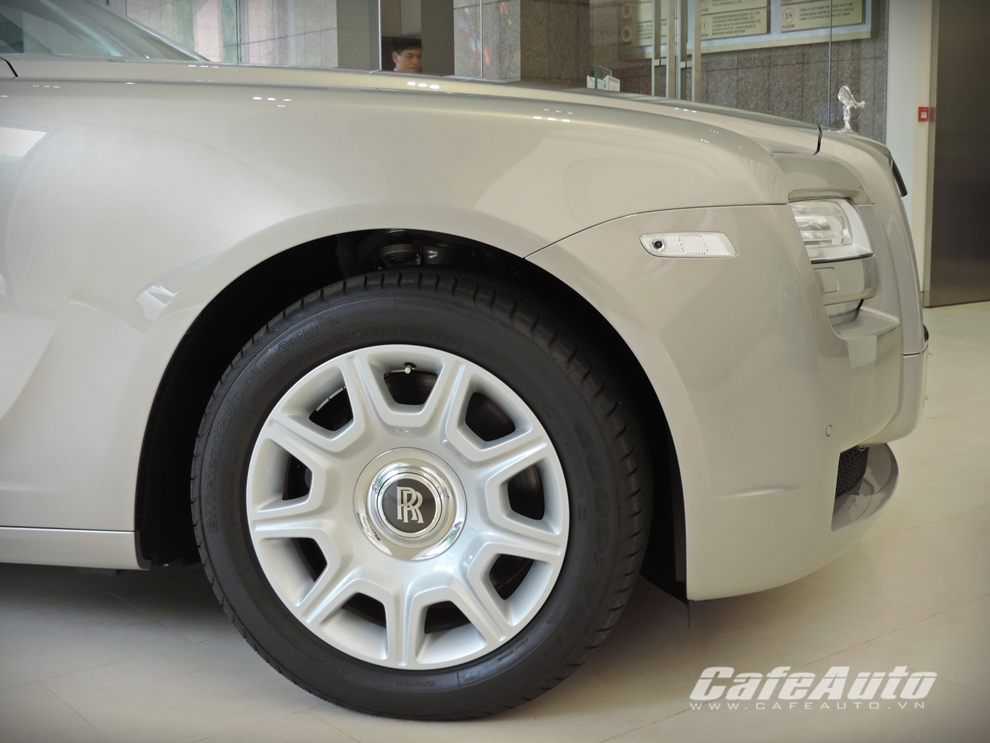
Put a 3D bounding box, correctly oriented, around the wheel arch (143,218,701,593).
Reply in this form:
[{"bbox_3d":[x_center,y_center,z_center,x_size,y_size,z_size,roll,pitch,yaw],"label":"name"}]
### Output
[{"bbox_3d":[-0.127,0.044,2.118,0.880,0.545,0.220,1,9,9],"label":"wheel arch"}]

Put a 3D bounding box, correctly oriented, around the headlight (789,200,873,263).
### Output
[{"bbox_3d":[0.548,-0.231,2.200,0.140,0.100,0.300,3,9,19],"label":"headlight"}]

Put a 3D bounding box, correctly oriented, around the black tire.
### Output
[{"bbox_3d":[-0.118,0.195,2.194,0.737,0.731,0.262,2,9,11],"label":"black tire"}]

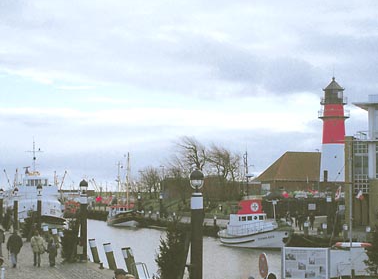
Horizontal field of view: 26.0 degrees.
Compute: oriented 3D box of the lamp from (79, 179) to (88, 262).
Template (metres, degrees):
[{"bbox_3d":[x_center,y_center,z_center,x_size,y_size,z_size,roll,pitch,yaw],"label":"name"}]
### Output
[{"bbox_3d":[-5.721,4.361,44.458,0.450,4.350,0.450,0,-4,0],"label":"lamp"}]

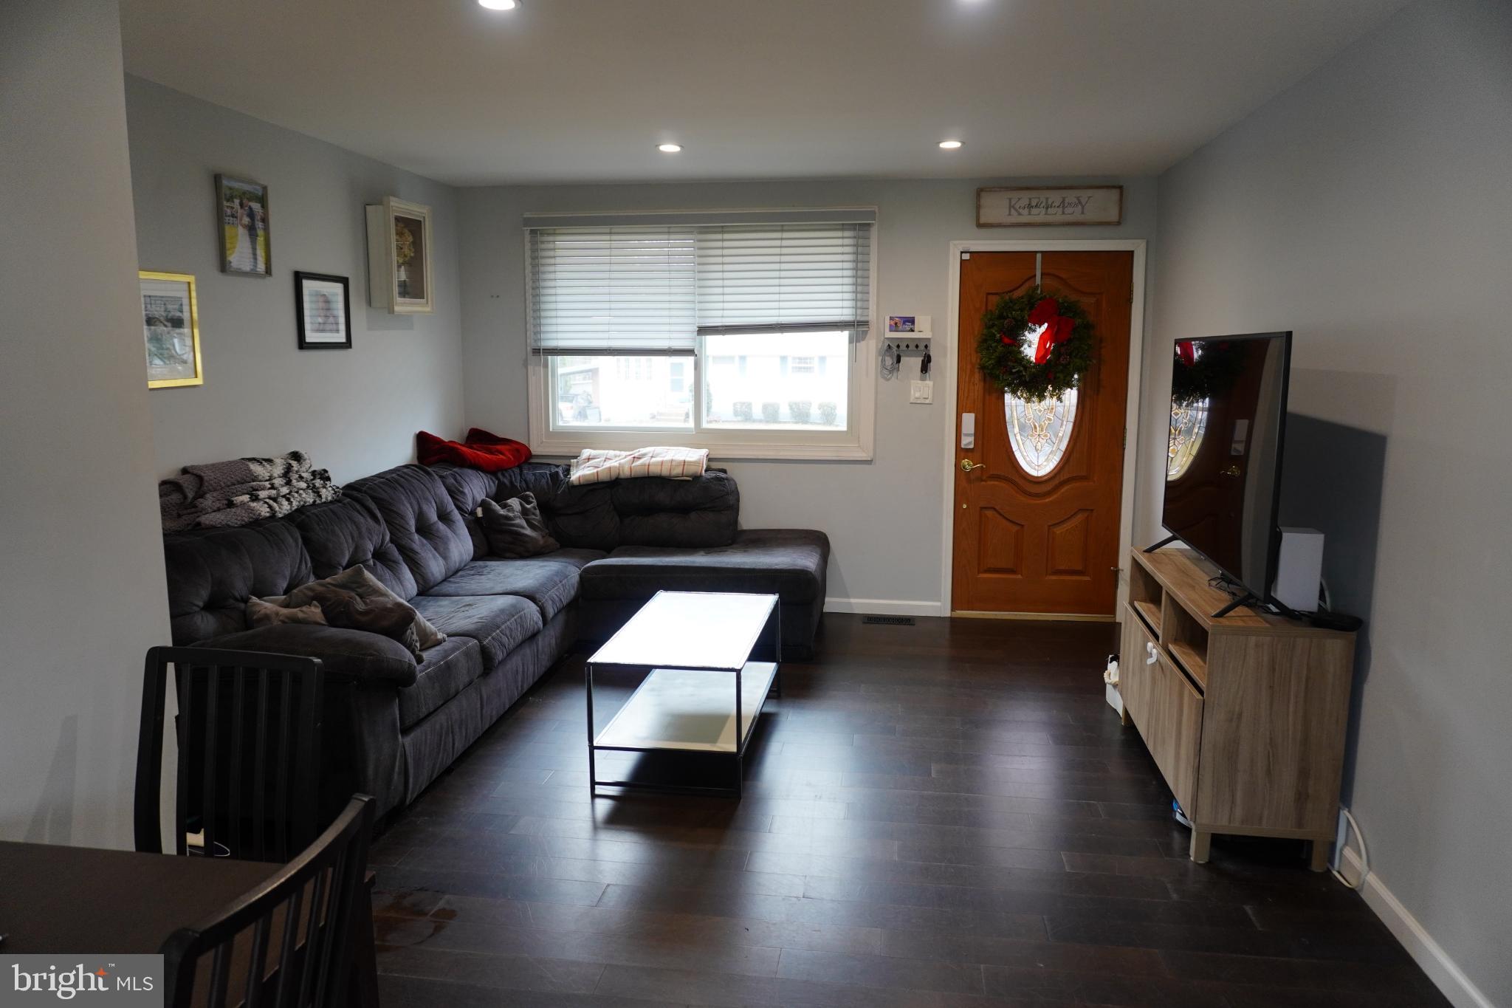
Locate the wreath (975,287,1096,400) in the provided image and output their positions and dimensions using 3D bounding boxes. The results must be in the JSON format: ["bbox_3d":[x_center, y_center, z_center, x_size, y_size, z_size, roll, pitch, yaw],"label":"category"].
[{"bbox_3d":[1.504,-0.868,5.463,0.597,0.597,0.150,2,9,9],"label":"wreath"}]

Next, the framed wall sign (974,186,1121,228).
[{"bbox_3d":[1.574,-1.599,5.410,0.762,0.210,0.030,2,9,9],"label":"framed wall sign"}]

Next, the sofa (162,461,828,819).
[{"bbox_3d":[-0.856,0.360,4.590,2.270,0.943,2.880,2,9,9],"label":"sofa"}]

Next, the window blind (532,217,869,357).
[{"bbox_3d":[-0.345,-1.248,5.757,2.023,0.800,0.080,1,9,8],"label":"window blind"}]

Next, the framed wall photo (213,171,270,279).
[{"bbox_3d":[-2.051,-1.105,4.040,0.030,0.373,0.293,1,9,8],"label":"framed wall photo"}]

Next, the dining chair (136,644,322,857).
[{"bbox_3d":[-1.085,0.803,1.844,0.427,0.939,0.507,1,9,8],"label":"dining chair"}]

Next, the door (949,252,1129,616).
[{"bbox_3d":[1.592,-0.373,5.658,0.913,2.029,0.050,1,9,8],"label":"door"}]

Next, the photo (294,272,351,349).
[{"bbox_3d":[-1.967,-0.873,4.596,0.028,0.338,0.390,2,9,9],"label":"photo"}]

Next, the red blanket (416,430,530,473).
[{"bbox_3d":[-1.578,-0.302,5.679,0.420,0.210,0.630,2,9,9],"label":"red blanket"}]

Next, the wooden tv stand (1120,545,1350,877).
[{"bbox_3d":[1.617,0.638,3.553,0.420,0.740,1.200,1,9,10],"label":"wooden tv stand"}]

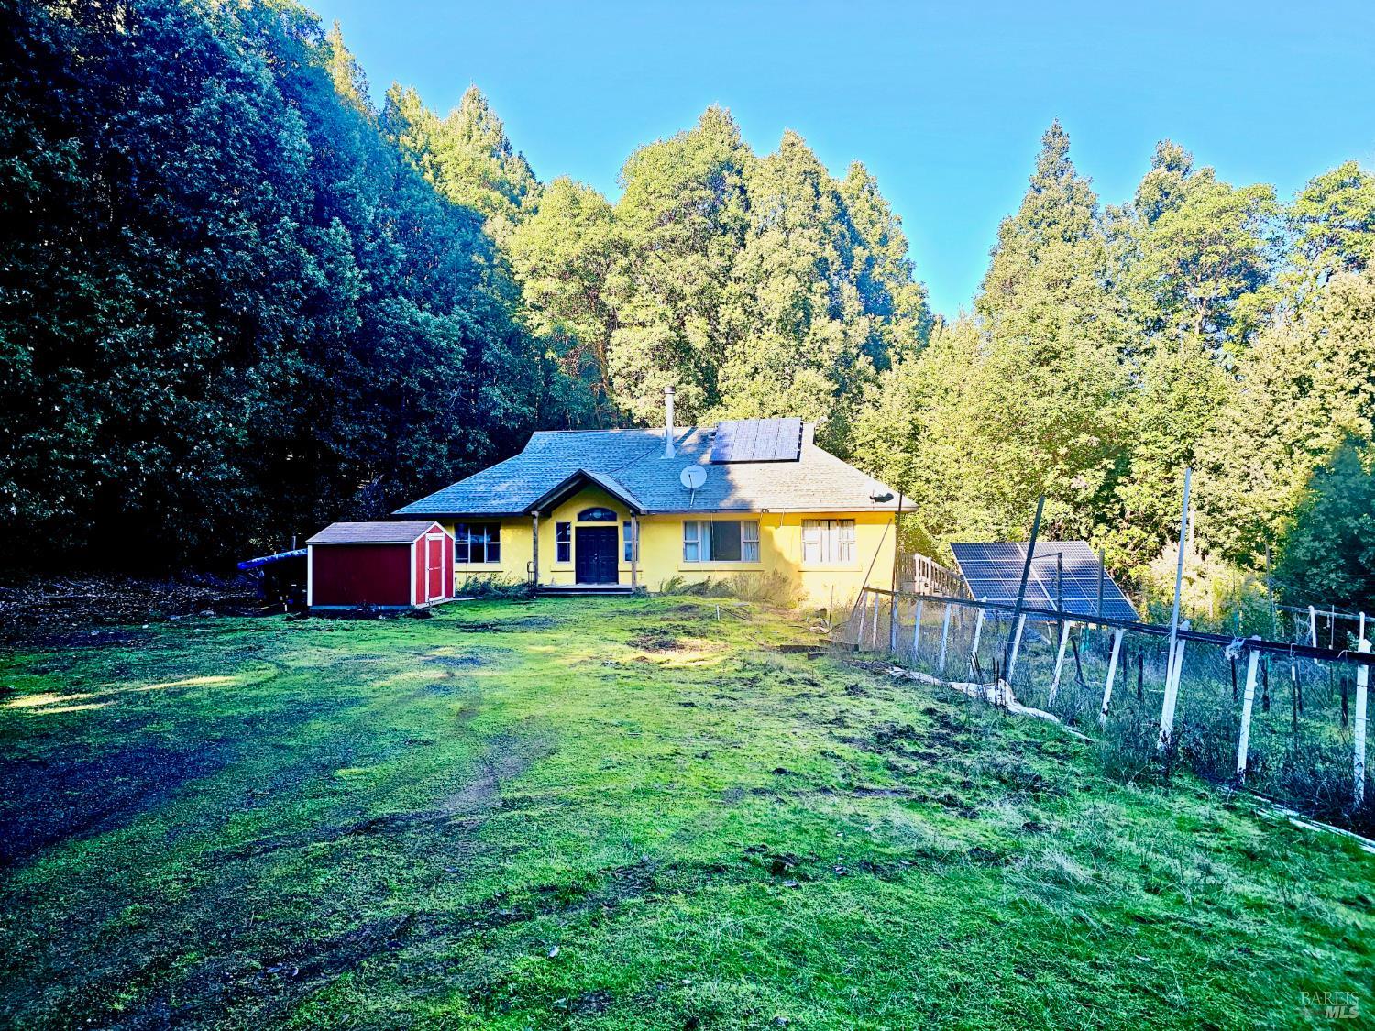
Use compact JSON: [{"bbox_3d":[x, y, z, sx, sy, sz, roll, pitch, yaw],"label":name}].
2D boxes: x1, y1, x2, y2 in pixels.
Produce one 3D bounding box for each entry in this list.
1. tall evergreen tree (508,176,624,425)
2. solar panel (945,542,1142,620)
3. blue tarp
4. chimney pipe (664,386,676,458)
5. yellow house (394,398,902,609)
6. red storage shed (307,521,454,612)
[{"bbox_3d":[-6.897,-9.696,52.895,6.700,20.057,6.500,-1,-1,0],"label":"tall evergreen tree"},{"bbox_3d":[10.018,1.865,26.034,4.099,2.160,3.465,-1,-1,1],"label":"solar panel"},{"bbox_3d":[-12.345,1.327,27.200,2.100,0.680,1.700,-1,-1,8],"label":"blue tarp"},{"bbox_3d":[-0.668,-3.562,34.787,0.430,2.705,0.430,-1,-1,0],"label":"chimney pipe"},{"bbox_3d":[-0.693,-0.306,36.229,18.407,6.552,11.090,-1,-1,11],"label":"yellow house"},{"bbox_3d":[-8.877,1.442,26.810,3.253,2.471,2.917,-1,-1,8],"label":"red storage shed"}]

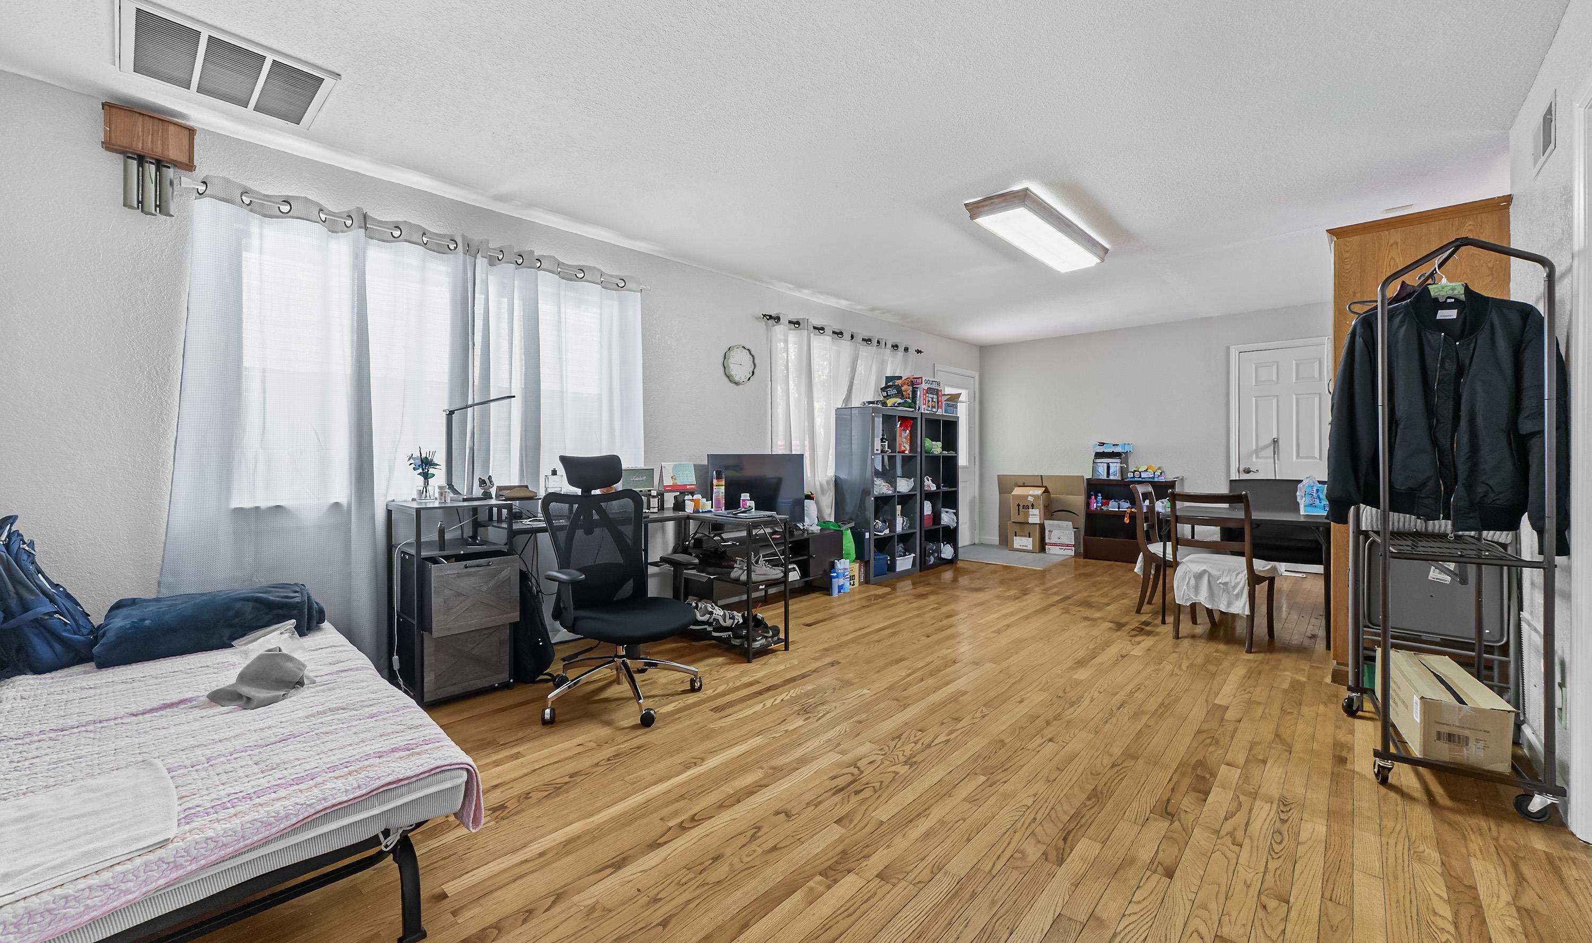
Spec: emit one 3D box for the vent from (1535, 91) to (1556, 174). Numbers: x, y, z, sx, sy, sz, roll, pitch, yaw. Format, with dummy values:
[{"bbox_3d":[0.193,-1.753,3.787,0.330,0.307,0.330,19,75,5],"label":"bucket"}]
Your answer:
[{"bbox_3d":[2.589,-1.154,2.154,0.020,0.200,0.340,1,1,42],"label":"vent"}]

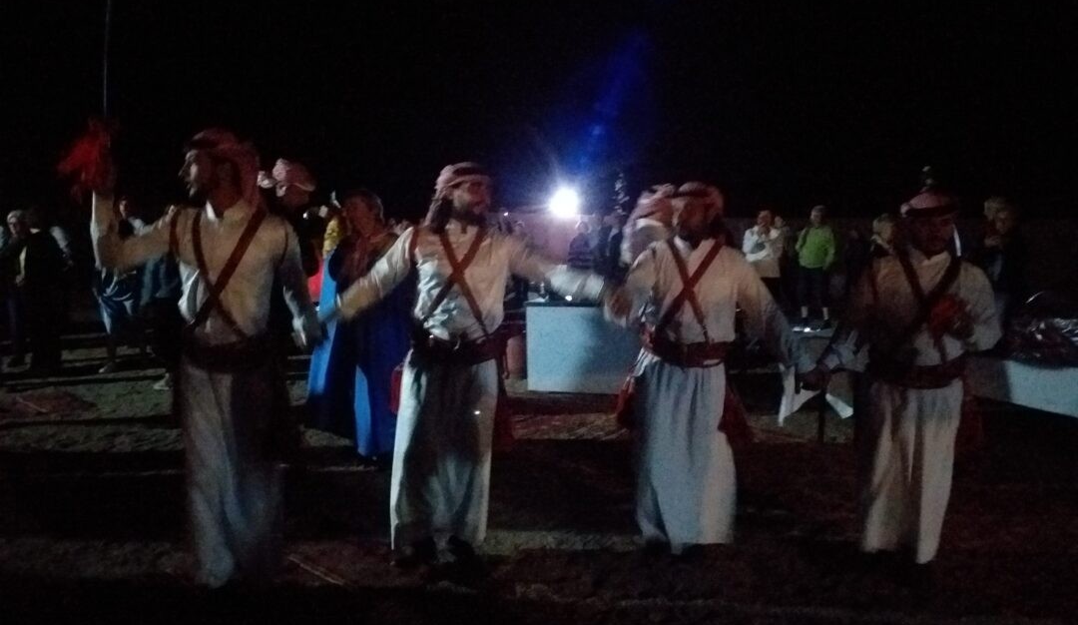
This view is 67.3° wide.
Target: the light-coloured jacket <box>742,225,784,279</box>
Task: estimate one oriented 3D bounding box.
[{"bbox_3d":[2.948,-0.810,10.700,0.554,0.711,0.360,1,6,11],"label":"light-coloured jacket"}]

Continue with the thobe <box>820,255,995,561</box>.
[{"bbox_3d":[1.588,0.415,3.470,0.739,1.379,0.420,1,7,12],"label":"thobe"}]

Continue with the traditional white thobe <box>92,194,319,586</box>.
[{"bbox_3d":[-1.286,0.320,3.130,0.880,1.539,0.450,1,6,7],"label":"traditional white thobe"}]

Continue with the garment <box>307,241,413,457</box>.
[{"bbox_3d":[-1.066,0.230,4.900,0.678,1.332,0.450,-1,6,-6],"label":"garment"}]

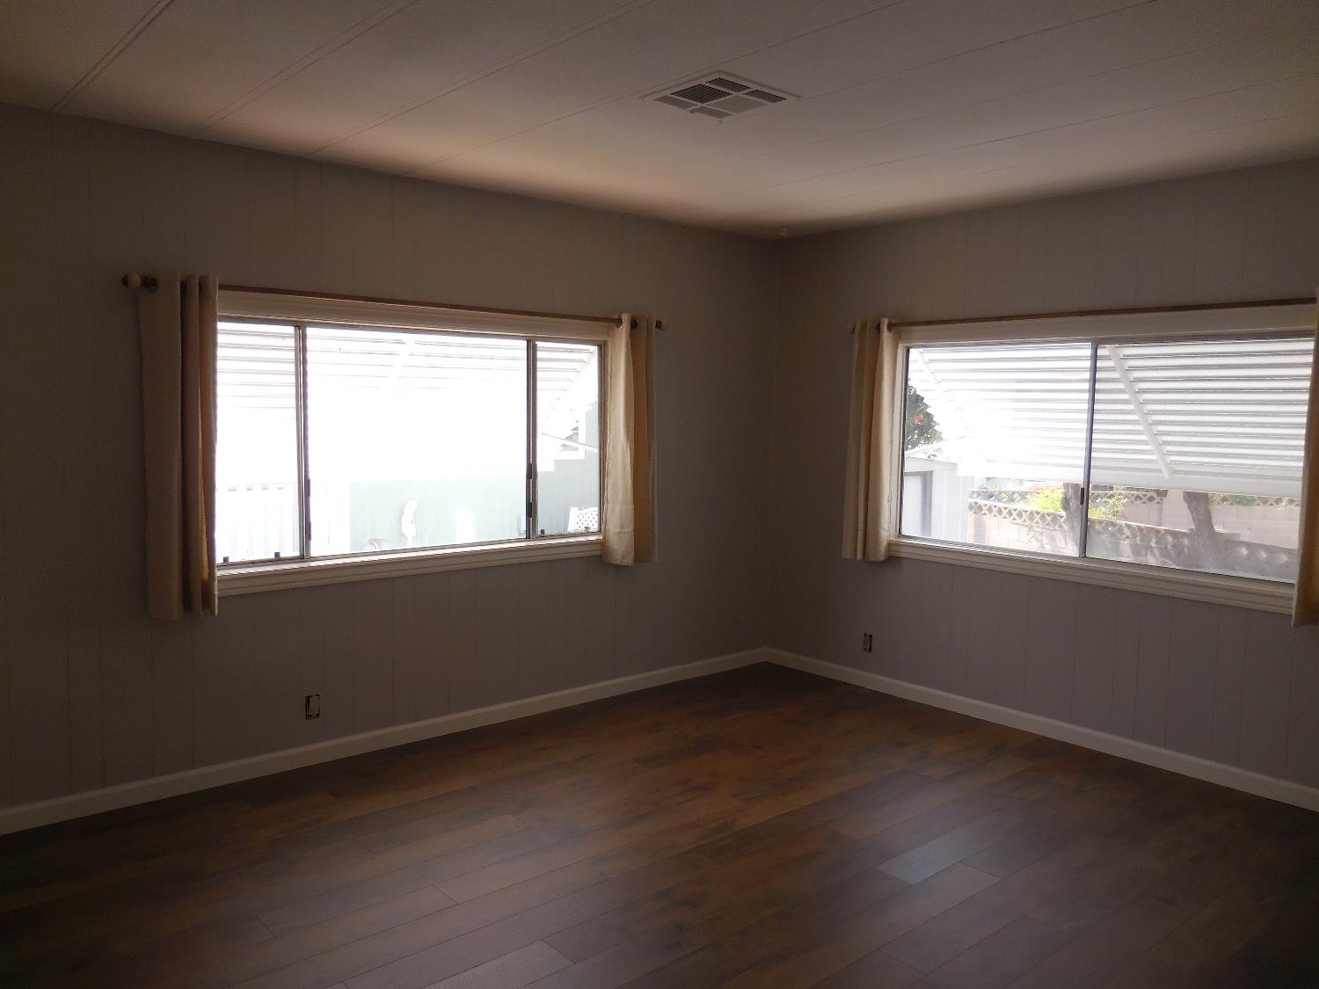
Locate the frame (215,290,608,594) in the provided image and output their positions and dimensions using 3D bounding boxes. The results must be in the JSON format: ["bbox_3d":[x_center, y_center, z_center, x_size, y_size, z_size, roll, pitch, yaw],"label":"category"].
[{"bbox_3d":[-1.008,-0.231,4.165,2.056,1.157,0.094,-4,7,-39],"label":"frame"}]

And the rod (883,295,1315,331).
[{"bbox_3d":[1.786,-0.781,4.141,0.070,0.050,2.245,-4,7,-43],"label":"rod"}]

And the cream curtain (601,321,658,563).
[{"bbox_3d":[-0.148,-0.271,4.755,0.250,1.222,0.099,-4,7,-39],"label":"cream curtain"}]

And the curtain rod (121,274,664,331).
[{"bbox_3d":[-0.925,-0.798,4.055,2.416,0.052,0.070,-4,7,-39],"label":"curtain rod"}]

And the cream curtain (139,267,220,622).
[{"bbox_3d":[-1.734,-0.169,3.449,0.229,1.219,0.099,-4,7,-39],"label":"cream curtain"}]

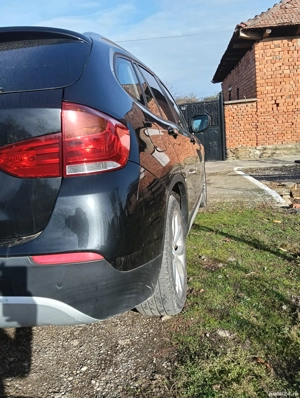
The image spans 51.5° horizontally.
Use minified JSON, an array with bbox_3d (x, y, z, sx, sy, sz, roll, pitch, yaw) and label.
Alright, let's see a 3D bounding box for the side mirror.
[{"bbox_3d":[0.560,-0.830,3.410,0.212,0.185,0.140,-2,10,13],"label":"side mirror"}]

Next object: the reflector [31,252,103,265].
[{"bbox_3d":[-0.239,0.171,0.910,0.213,0.029,0.030,-4,10,-1],"label":"reflector"}]

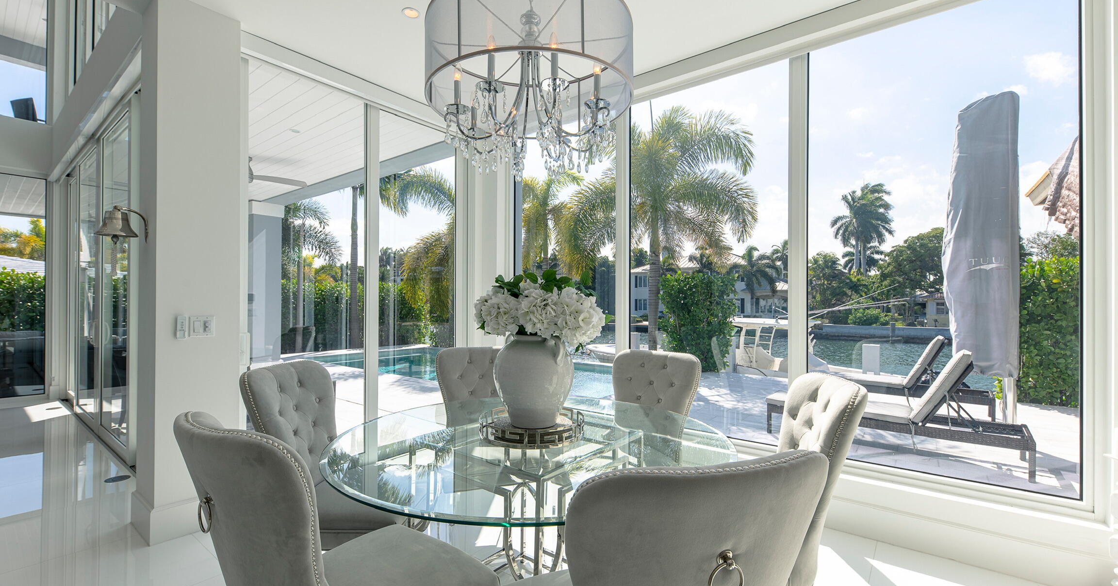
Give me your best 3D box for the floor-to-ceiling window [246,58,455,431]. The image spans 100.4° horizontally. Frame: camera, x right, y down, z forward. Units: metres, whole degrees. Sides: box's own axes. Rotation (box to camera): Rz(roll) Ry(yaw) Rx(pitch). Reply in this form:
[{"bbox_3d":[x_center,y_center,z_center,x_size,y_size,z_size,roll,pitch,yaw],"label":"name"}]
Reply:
[{"bbox_3d":[-1.526,-0.118,3.743,0.080,2.850,1.800,-1,-1,38],"label":"floor-to-ceiling window"}]

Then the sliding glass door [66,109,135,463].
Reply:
[{"bbox_3d":[-4.835,-0.077,4.894,3.800,2.930,0.120,-1,-1,38],"label":"sliding glass door"}]

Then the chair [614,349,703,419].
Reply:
[{"bbox_3d":[0.381,0.840,2.414,0.530,1.010,0.650,-1,-1,35],"label":"chair"}]

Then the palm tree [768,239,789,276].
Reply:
[{"bbox_3d":[30.052,-2.589,62.000,4.300,9.710,4.300,0,-1,26],"label":"palm tree"}]

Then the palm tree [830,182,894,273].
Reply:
[{"bbox_3d":[33.786,-5.099,52.000,6.200,14.580,5.800,0,-1,33],"label":"palm tree"}]

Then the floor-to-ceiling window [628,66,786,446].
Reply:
[{"bbox_3d":[1.007,-0.254,3.290,1.180,2.500,0.080,-1,-1,38],"label":"floor-to-ceiling window"}]

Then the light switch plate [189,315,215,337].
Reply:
[{"bbox_3d":[-2.035,0.191,2.658,0.012,0.121,0.121,-1,-1,39],"label":"light switch plate"}]

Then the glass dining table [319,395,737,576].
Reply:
[{"bbox_3d":[-0.103,0.950,1.859,1.525,0.765,1.525,0,-1,0],"label":"glass dining table"}]

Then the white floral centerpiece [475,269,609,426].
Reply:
[{"bbox_3d":[-0.076,0.212,1.881,0.540,0.620,0.500,0,-1,0],"label":"white floral centerpiece"}]

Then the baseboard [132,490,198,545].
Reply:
[{"bbox_3d":[-2.198,1.255,2.748,0.433,0.178,0.400,-1,-1,39],"label":"baseboard"}]

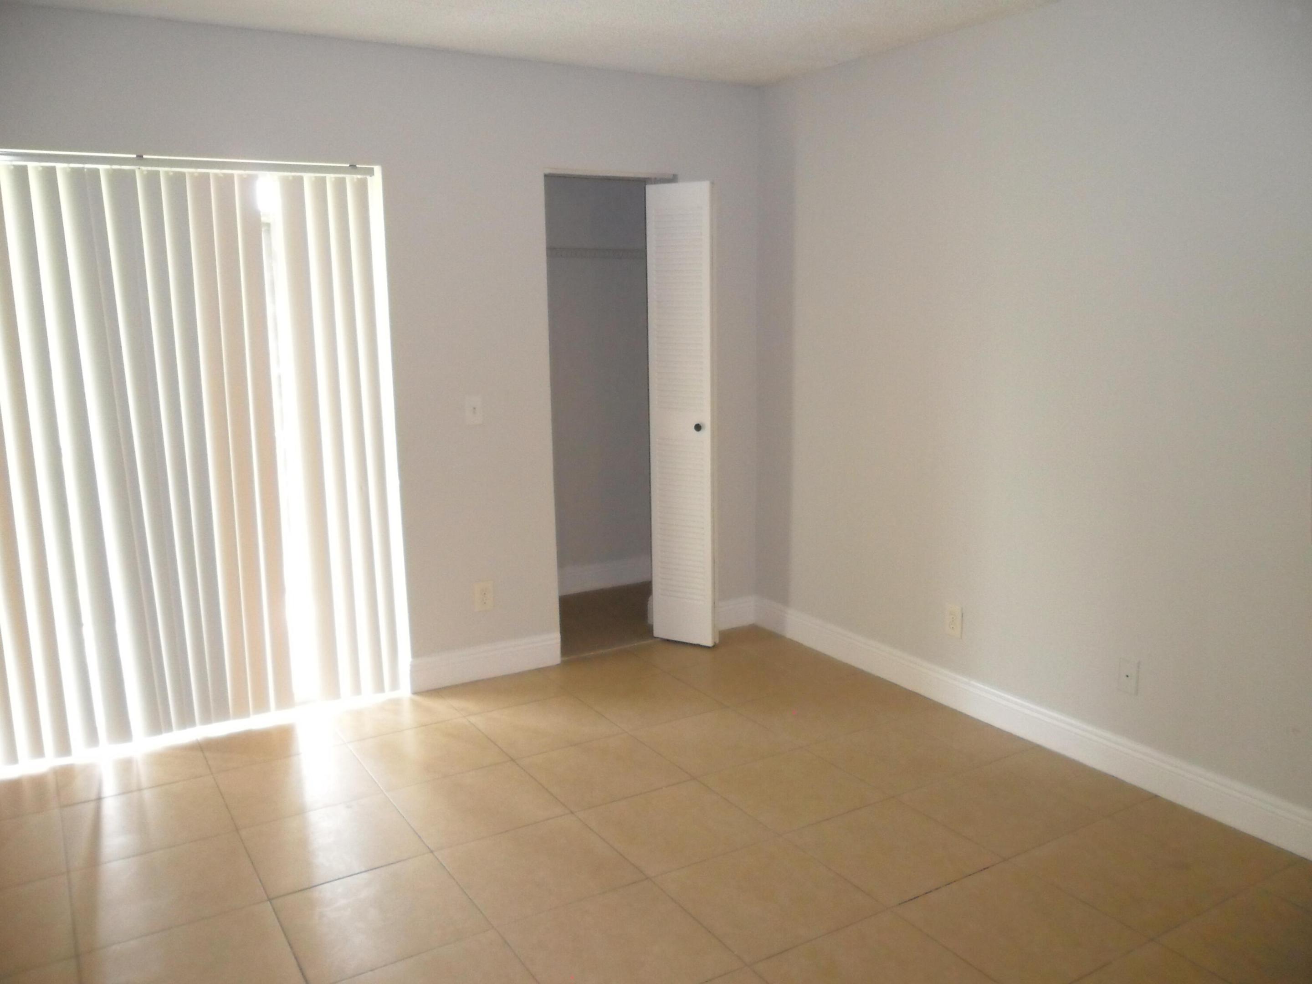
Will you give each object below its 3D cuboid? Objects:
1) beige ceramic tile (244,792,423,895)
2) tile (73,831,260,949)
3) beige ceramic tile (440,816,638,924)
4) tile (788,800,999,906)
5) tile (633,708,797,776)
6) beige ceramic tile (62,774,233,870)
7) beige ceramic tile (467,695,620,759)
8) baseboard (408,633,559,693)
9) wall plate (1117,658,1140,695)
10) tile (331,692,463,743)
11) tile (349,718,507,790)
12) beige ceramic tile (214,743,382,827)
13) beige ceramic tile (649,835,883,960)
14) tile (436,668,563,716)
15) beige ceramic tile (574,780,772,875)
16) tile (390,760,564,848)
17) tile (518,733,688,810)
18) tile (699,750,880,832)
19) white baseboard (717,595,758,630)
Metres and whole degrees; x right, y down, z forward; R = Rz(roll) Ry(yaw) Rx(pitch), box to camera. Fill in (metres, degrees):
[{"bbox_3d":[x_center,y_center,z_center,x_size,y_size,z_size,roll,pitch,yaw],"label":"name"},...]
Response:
[{"bbox_3d":[-0.915,0.997,2.911,0.431,0.010,0.431,-6,11,-31],"label":"beige ceramic tile"},{"bbox_3d":[-1.284,1.034,2.677,0.430,0.010,0.430,-6,11,-31],"label":"tile"},{"bbox_3d":[-0.317,1.012,2.760,0.430,0.010,0.430,-6,11,-31],"label":"beige ceramic tile"},{"bbox_3d":[0.652,0.992,2.848,0.431,0.010,0.431,-6,11,-31],"label":"tile"},{"bbox_3d":[0.198,0.871,3.580,0.431,0.010,0.431,-6,11,-31],"label":"tile"},{"bbox_3d":[-1.511,0.973,3.042,0.430,0.010,0.430,-6,11,-31],"label":"beige ceramic tile"},{"bbox_3d":[-0.408,0.862,3.756,0.437,0.010,0.437,-6,11,-31],"label":"beige ceramic tile"},{"bbox_3d":[-0.695,0.696,4.227,0.661,0.134,0.015,-6,11,-31],"label":"baseboard"},{"bbox_3d":[1.489,0.582,3.226,0.008,0.114,0.070,-6,11,-31],"label":"wall plate"},{"bbox_3d":[-0.996,0.847,3.867,0.437,0.010,0.367,-6,11,-31],"label":"tile"},{"bbox_3d":[-0.782,0.902,3.527,0.437,0.010,0.437,-6,11,-31],"label":"tile"},{"bbox_3d":[-1.156,0.943,3.299,0.437,0.010,0.437,-6,11,-31],"label":"beige ceramic tile"},{"bbox_3d":[0.281,1.034,2.625,0.431,0.010,0.431,-6,11,-31],"label":"beige ceramic tile"},{"bbox_3d":[-0.610,0.796,4.062,0.431,0.010,0.366,-6,11,-31],"label":"tile"},{"bbox_3d":[0.055,0.982,3.018,0.437,0.010,0.437,-6,11,-31],"label":"beige ceramic tile"},{"bbox_3d":[-0.545,0.952,3.125,0.430,0.010,0.430,-6,11,-31],"label":"tile"},{"bbox_3d":[-0.175,0.911,3.349,0.430,0.010,0.430,-6,11,-31],"label":"tile"},{"bbox_3d":[0.429,0.941,3.246,0.437,0.010,0.437,-6,11,-31],"label":"tile"},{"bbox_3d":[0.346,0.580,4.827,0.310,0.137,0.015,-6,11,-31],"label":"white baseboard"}]

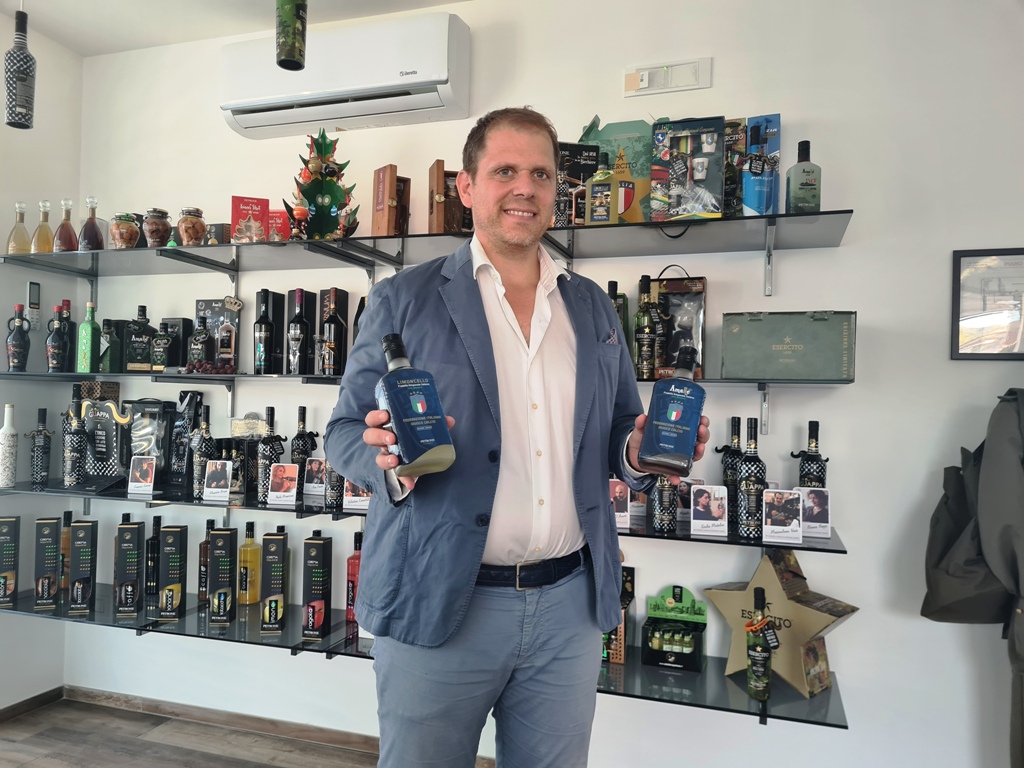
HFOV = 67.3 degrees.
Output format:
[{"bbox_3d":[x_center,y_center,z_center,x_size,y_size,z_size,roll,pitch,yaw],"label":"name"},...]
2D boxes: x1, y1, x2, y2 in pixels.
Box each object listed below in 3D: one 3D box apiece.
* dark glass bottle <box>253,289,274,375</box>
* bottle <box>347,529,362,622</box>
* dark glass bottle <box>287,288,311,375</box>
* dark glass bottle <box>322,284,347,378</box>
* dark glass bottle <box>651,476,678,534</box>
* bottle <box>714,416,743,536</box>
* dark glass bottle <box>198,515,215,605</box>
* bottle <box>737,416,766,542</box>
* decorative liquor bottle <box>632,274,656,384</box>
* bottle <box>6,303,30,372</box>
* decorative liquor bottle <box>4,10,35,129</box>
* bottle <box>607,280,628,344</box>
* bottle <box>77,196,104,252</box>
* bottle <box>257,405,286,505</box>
[{"bbox_3d":[-0.809,-0.164,2.519,0.063,0.288,0.063,1,-1,13],"label":"dark glass bottle"},{"bbox_3d":[-0.533,0.662,2.654,0.058,0.299,0.058,1,-1,18],"label":"bottle"},{"bbox_3d":[-0.689,-0.170,2.494,0.066,0.281,0.066,1,-1,18],"label":"dark glass bottle"},{"bbox_3d":[-0.564,-0.160,2.438,0.063,0.286,0.063,1,-1,13],"label":"dark glass bottle"},{"bbox_3d":[0.429,0.248,2.137,0.075,0.312,0.075,1,-1,11],"label":"dark glass bottle"},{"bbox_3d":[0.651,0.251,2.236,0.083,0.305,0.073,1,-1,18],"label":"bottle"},{"bbox_3d":[-1.125,0.655,2.873,0.058,0.299,0.058,1,-1,18],"label":"dark glass bottle"},{"bbox_3d":[0.630,0.244,2.011,0.072,0.312,0.072,1,-1,18],"label":"bottle"},{"bbox_3d":[0.368,-0.154,2.121,0.062,0.290,0.062,1,-1,10],"label":"decorative liquor bottle"},{"bbox_3d":[-1.809,-0.162,2.821,0.071,0.257,0.066,2,-1,-22],"label":"bottle"},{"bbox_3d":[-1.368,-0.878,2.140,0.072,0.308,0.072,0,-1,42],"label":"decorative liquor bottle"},{"bbox_3d":[0.284,-0.151,2.145,0.062,0.282,0.062,1,-1,7],"label":"bottle"},{"bbox_3d":[-1.508,-0.559,2.757,0.087,0.227,0.087,1,-1,18],"label":"bottle"},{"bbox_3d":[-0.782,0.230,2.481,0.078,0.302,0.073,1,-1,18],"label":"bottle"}]

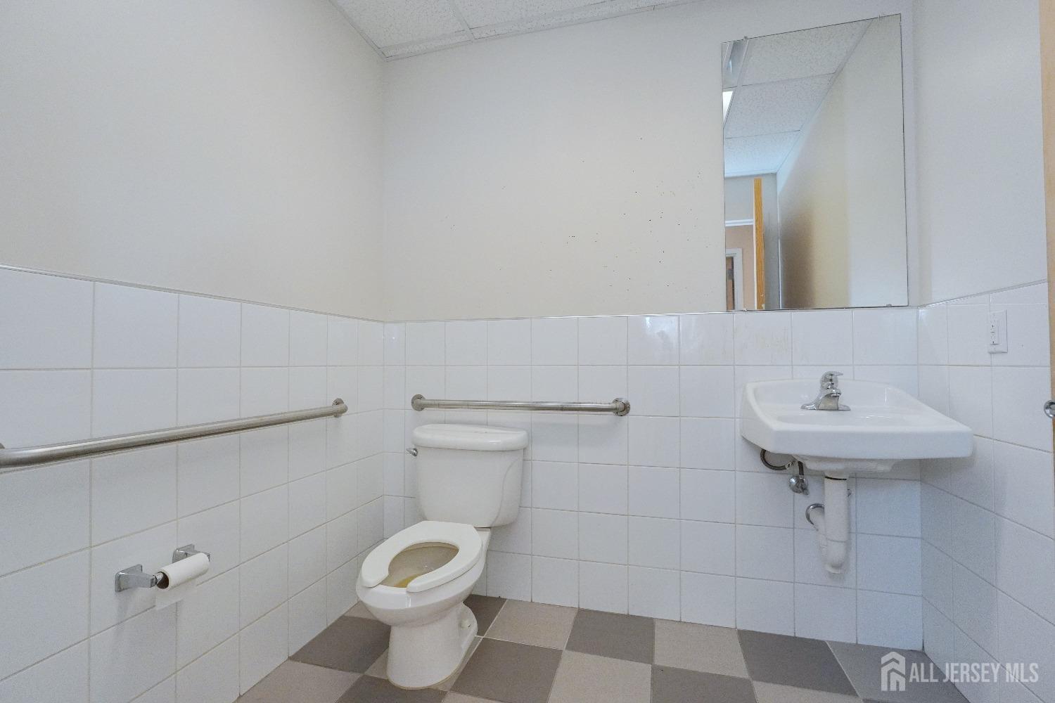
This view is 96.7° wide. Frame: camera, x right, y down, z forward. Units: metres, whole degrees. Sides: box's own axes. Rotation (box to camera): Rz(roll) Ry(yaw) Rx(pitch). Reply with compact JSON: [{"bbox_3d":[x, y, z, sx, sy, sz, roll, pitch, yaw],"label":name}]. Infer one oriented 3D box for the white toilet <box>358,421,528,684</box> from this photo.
[{"bbox_3d":[-0.312,0.697,1.694,0.475,0.748,0.765,0,-1,15],"label":"white toilet"}]

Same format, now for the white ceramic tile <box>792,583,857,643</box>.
[{"bbox_3d":[1.101,0.964,1.734,0.200,0.188,0.009,0,-1,15],"label":"white ceramic tile"}]

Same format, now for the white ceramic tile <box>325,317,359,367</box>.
[{"bbox_3d":[-0.766,-0.040,1.957,0.010,0.200,0.199,-1,-1,15],"label":"white ceramic tile"}]

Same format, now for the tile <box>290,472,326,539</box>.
[{"bbox_3d":[-0.811,0.563,1.731,0.010,0.200,0.199,0,-1,16],"label":"tile"}]

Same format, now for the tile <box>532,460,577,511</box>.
[{"bbox_3d":[0.119,0.567,1.993,0.200,0.200,0.010,-1,-1,15],"label":"tile"}]

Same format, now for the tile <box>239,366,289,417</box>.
[{"bbox_3d":[-0.869,0.154,1.562,0.010,0.200,0.199,-1,-1,15],"label":"tile"}]

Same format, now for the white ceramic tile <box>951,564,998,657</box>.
[{"bbox_3d":[1.331,0.759,1.392,0.010,0.201,0.200,0,-1,15],"label":"white ceramic tile"}]

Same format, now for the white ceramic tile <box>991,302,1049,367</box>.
[{"bbox_3d":[1.276,-0.048,1.214,0.010,0.175,0.200,0,-1,15],"label":"white ceramic tile"}]

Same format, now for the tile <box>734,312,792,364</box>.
[{"bbox_3d":[0.900,-0.046,1.797,0.200,0.200,0.010,-1,-1,15],"label":"tile"}]

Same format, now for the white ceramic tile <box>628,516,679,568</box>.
[{"bbox_3d":[0.511,0.767,1.885,0.200,0.200,0.010,-1,-1,15],"label":"white ceramic tile"}]

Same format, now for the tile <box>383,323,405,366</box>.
[{"bbox_3d":[-0.619,-0.035,2.192,0.110,0.200,0.010,0,-1,15],"label":"tile"}]

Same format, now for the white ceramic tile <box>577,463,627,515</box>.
[{"bbox_3d":[0.315,0.567,1.949,0.200,0.200,0.010,0,-1,15],"label":"white ceramic tile"}]

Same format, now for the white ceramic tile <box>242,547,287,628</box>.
[{"bbox_3d":[-0.865,0.762,1.540,0.010,0.200,0.199,0,-1,16],"label":"white ceramic tile"}]

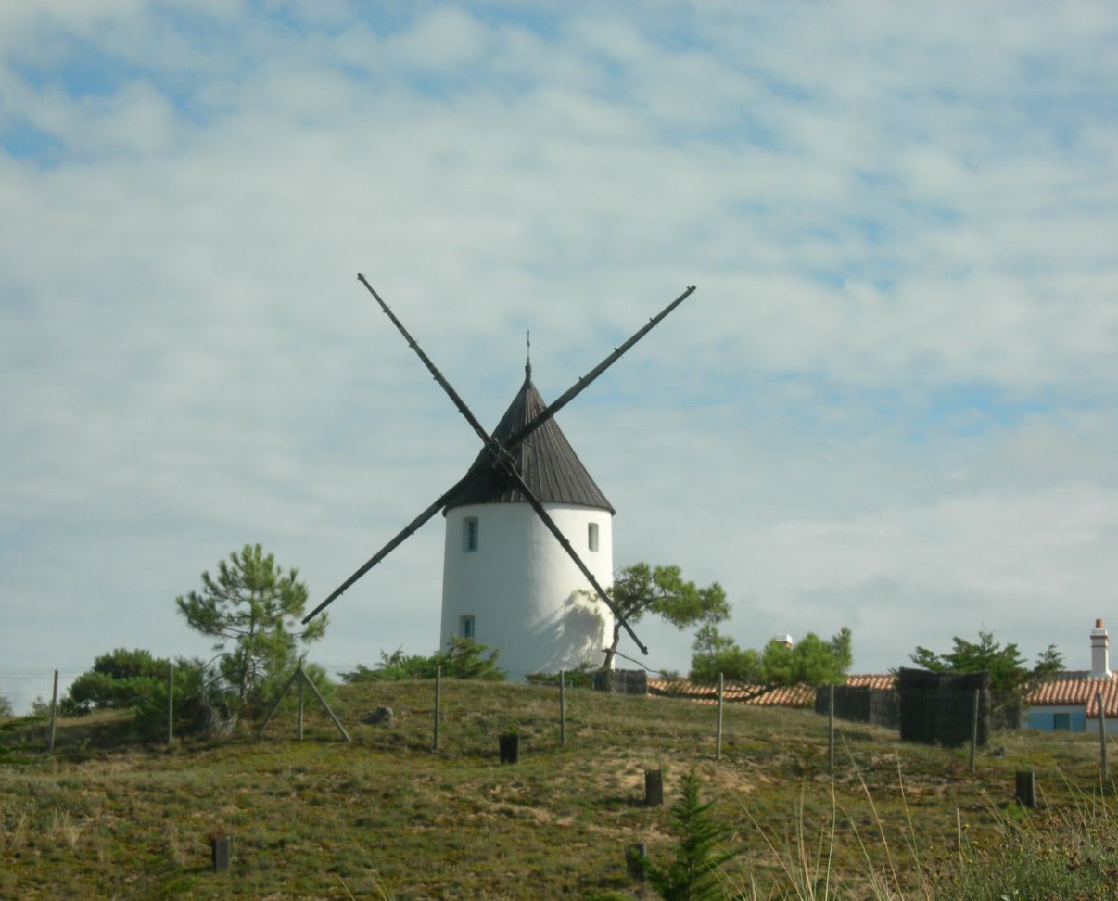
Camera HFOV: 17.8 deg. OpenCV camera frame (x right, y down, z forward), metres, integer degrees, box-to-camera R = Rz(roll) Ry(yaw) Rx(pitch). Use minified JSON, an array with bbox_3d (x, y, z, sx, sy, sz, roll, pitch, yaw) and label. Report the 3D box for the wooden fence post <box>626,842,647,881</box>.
[{"bbox_3d":[0.940,4.939,43.000,0.230,0.476,0.220,0,-7,1],"label":"wooden fence post"}]

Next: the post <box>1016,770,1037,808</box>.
[{"bbox_3d":[6.655,4.834,51.000,0.270,0.536,0.250,0,-8,0],"label":"post"}]

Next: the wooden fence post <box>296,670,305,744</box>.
[{"bbox_3d":[-4.477,4.420,62.000,0.083,1.286,0.083,0,-8,0],"label":"wooden fence post"}]

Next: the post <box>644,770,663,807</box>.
[{"bbox_3d":[1.346,4.814,51.000,0.250,0.522,0.250,0,-8,0],"label":"post"}]

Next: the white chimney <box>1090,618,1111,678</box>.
[{"bbox_3d":[18.164,6.632,120.000,0.600,2.016,0.630,-2,-8,17],"label":"white chimney"}]

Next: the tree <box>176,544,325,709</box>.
[{"bbox_3d":[-5.512,3.151,64.000,2.672,2.966,2.500,1,-7,-5],"label":"tree"}]

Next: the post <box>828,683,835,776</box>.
[{"bbox_3d":[4.282,4.367,56.000,0.073,1.460,0.073,0,-7,4],"label":"post"}]

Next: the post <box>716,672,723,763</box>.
[{"bbox_3d":[2.702,4.474,60.000,0.083,1.465,0.083,1,-8,0],"label":"post"}]

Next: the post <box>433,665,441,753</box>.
[{"bbox_3d":[-1.960,4.152,57.500,0.077,1.411,0.077,3,-7,-2],"label":"post"}]

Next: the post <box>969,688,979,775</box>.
[{"bbox_3d":[6.570,4.436,56.500,0.075,1.357,0.075,3,-7,7],"label":"post"}]

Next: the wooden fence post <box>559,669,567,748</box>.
[{"bbox_3d":[0.076,4.196,58.000,0.077,1.284,0.077,-2,-7,0],"label":"wooden fence post"}]

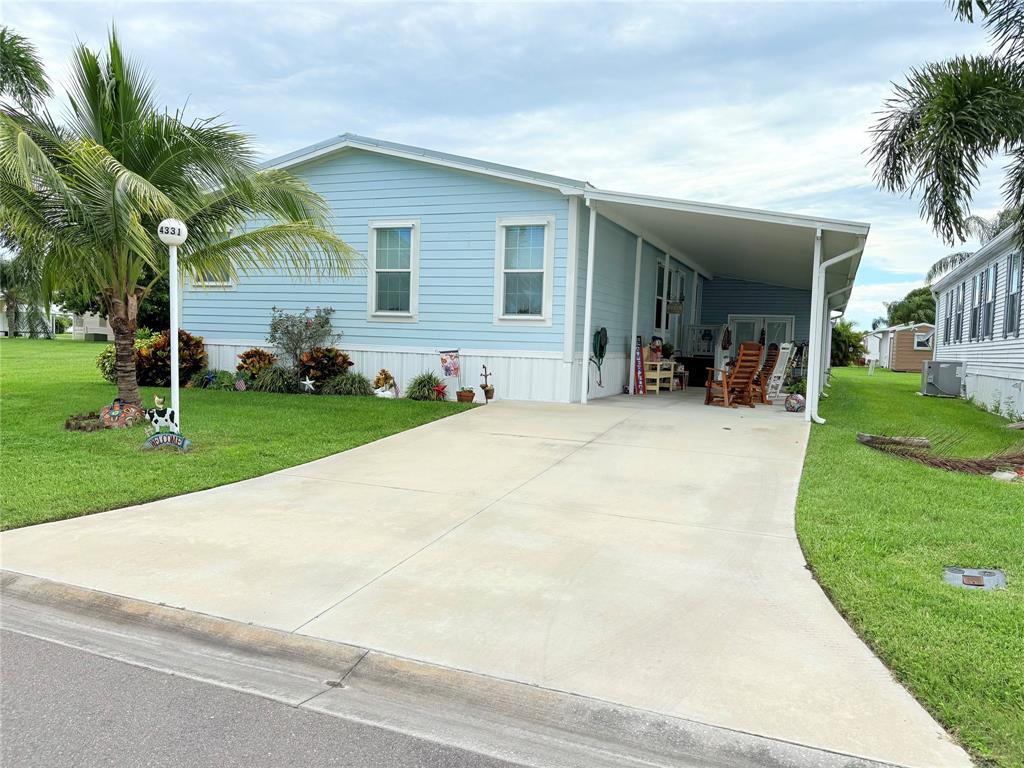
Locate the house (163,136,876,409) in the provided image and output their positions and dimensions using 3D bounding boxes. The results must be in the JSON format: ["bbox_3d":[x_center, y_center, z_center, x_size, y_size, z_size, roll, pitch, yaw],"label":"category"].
[{"bbox_3d":[3.199,-2.464,23.450,13.064,4.701,22.300,3,3,22],"label":"house"}]

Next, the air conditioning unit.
[{"bbox_3d":[11.977,-0.137,21.386,0.884,0.983,0.950,3,3,22],"label":"air conditioning unit"}]

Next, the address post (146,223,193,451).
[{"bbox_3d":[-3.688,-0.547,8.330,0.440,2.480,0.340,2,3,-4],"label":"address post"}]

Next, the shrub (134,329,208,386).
[{"bbox_3d":[-6.530,-0.508,14.750,1.350,1.080,1.250,3,3,22],"label":"shrub"}]

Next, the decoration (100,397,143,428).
[{"bbox_3d":[-4.697,0.343,9.250,0.500,0.340,0.420,1,3,-19],"label":"decoration"}]

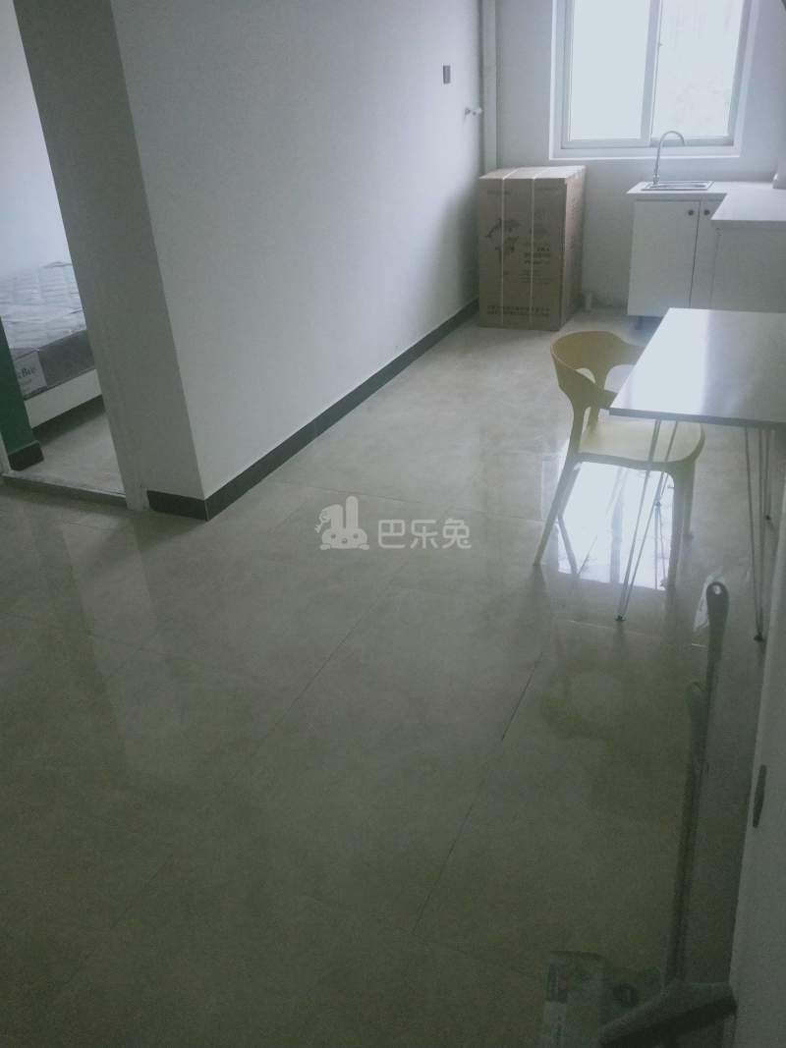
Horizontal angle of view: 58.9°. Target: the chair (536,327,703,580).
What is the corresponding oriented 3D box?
[{"bbox_3d":[0.810,-0.238,2.454,0.559,0.778,0.439,10,32,23],"label":"chair"}]

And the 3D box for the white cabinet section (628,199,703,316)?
[{"bbox_3d":[1.957,-1.927,4.982,0.418,0.763,0.562,10,32,23],"label":"white cabinet section"}]

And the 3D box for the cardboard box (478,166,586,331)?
[{"bbox_3d":[1.082,-2.116,5.338,0.630,1.028,0.808,10,32,23],"label":"cardboard box"}]

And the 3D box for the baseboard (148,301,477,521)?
[{"bbox_3d":[-0.144,-0.898,4.136,0.296,0.103,3.558,10,31,22],"label":"baseboard"}]

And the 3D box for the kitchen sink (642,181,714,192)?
[{"bbox_3d":[2.006,-2.289,4.922,0.425,0.185,0.521,10,32,23],"label":"kitchen sink"}]

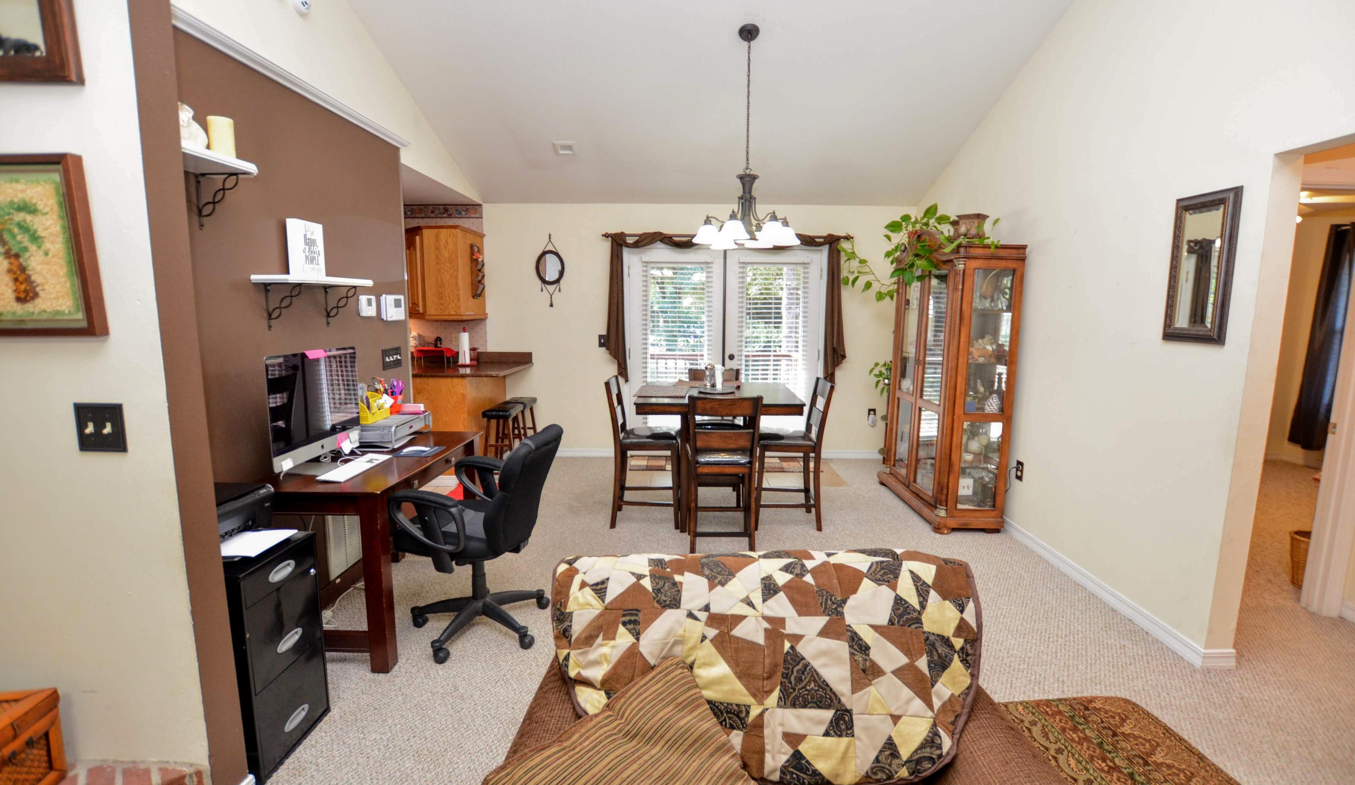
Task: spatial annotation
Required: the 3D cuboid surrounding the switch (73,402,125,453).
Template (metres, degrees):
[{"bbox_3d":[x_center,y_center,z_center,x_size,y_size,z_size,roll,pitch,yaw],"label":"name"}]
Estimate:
[{"bbox_3d":[-1.454,0.089,1.415,0.127,0.126,0.015,1,8,2],"label":"switch"}]

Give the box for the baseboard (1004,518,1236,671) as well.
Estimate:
[{"bbox_3d":[2.230,0.967,3.022,0.150,0.088,1.535,0,8,4],"label":"baseboard"}]

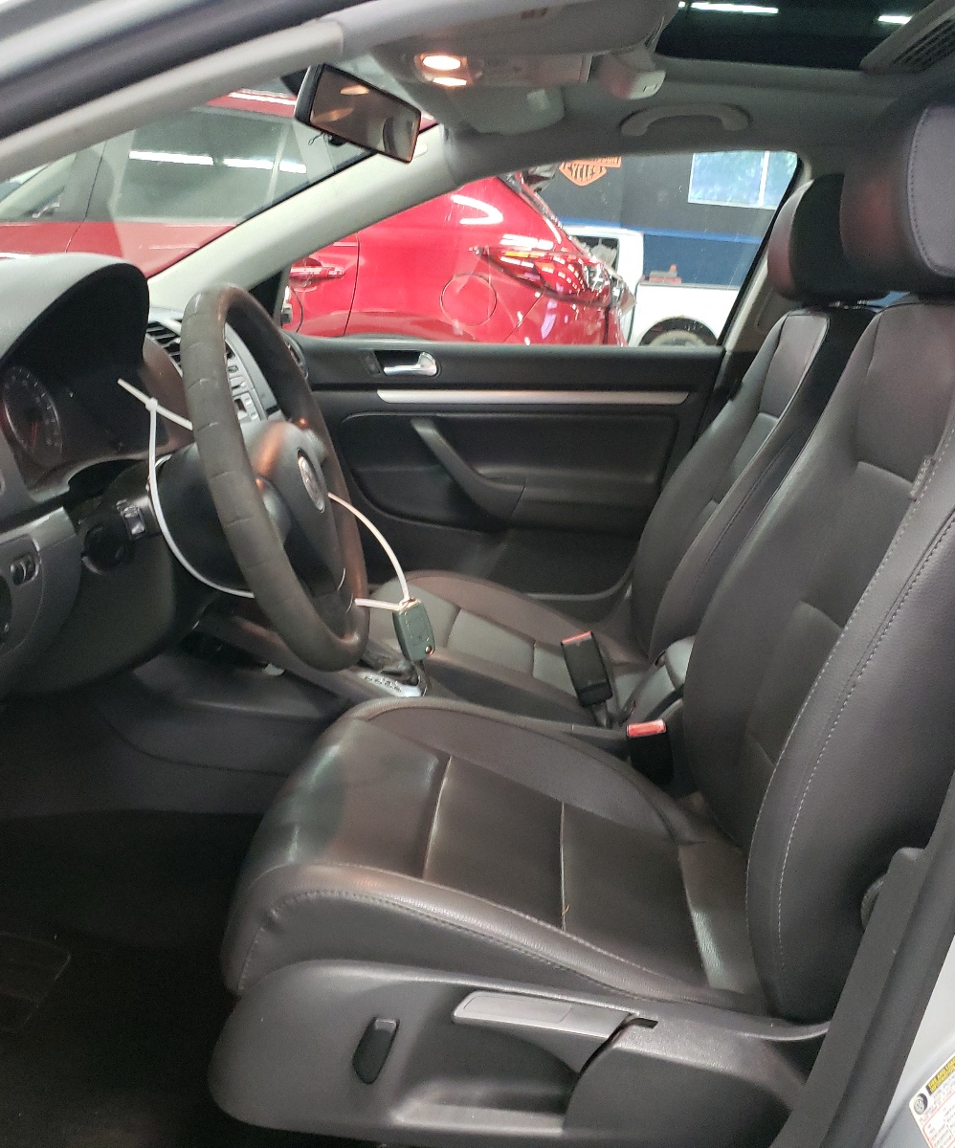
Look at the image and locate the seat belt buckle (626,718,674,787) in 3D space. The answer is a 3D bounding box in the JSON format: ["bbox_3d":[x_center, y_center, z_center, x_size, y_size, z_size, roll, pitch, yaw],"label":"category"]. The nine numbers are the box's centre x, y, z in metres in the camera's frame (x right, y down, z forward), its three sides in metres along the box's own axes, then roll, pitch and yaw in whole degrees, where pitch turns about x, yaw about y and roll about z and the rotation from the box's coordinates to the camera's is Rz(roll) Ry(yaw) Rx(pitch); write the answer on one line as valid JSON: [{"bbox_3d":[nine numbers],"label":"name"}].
[{"bbox_3d":[0.216,0.226,1.416,0.055,0.095,0.028,-3,12,4],"label":"seat belt buckle"}]

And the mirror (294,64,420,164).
[{"bbox_3d":[-0.148,-0.559,1.401,0.045,0.070,0.245,22,18,21],"label":"mirror"}]

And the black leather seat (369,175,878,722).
[{"bbox_3d":[0.187,-0.119,1.842,0.780,1.050,0.520,5,13,3],"label":"black leather seat"}]

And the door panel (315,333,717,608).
[{"bbox_3d":[0.008,-0.203,2.161,0.880,0.520,0.110,3,13,3],"label":"door panel"}]

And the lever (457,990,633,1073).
[{"bbox_3d":[0.051,0.367,0.940,0.142,0.053,0.030,5,13,3],"label":"lever"}]

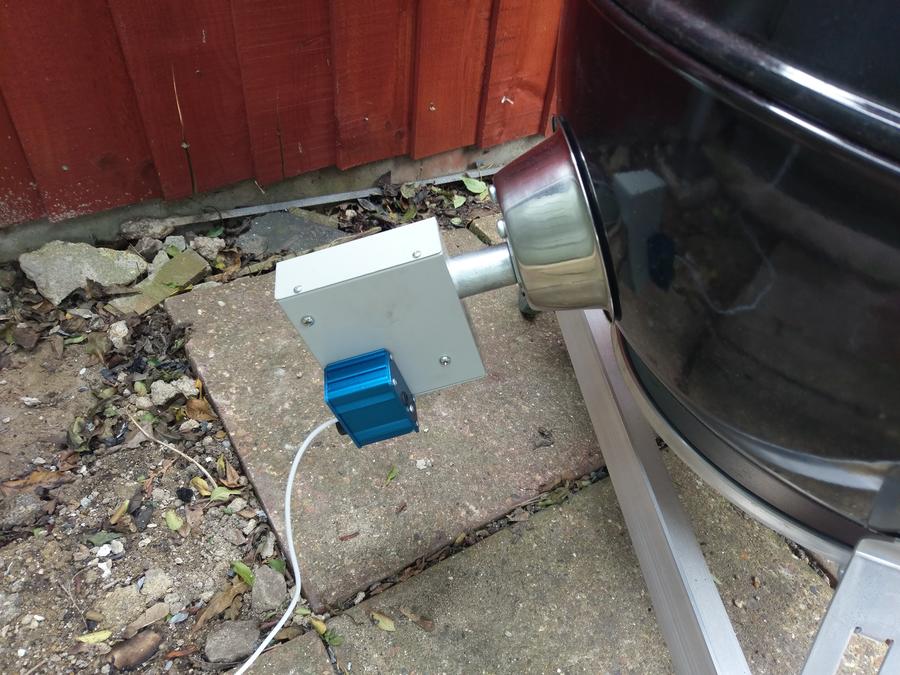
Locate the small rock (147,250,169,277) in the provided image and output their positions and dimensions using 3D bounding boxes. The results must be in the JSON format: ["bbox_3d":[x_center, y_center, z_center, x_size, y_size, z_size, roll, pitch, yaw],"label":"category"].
[{"bbox_3d":[-0.391,-0.099,0.903,0.028,0.017,0.047,5,42,-3],"label":"small rock"}]

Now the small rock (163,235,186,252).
[{"bbox_3d":[-0.373,-0.126,0.917,0.031,0.020,0.023,7,44,0],"label":"small rock"}]

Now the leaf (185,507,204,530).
[{"bbox_3d":[-0.252,0.179,0.668,0.018,0.007,0.026,7,44,0],"label":"leaf"}]

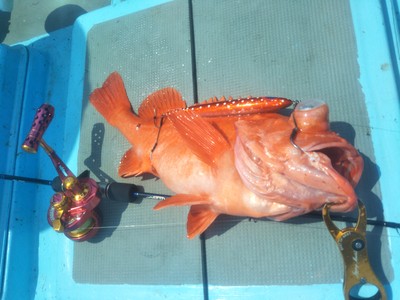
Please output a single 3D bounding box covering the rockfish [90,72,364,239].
[{"bbox_3d":[-0.018,-0.001,0.470,0.430,0.115,0.195,11,73,27],"label":"rockfish"}]

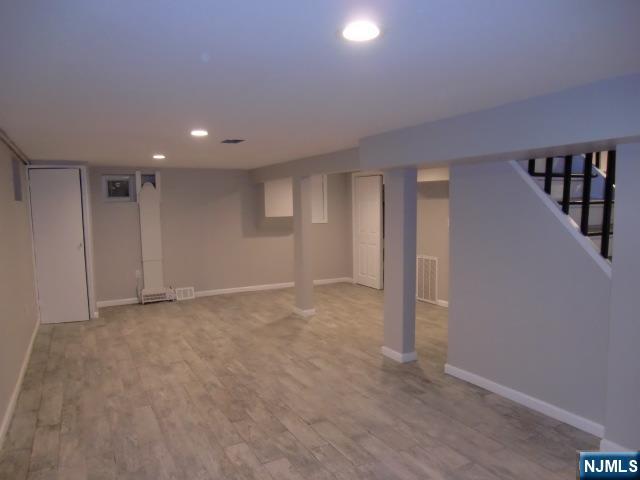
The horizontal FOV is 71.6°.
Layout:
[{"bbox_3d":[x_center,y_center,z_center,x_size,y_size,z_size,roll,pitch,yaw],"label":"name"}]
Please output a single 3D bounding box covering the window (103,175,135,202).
[{"bbox_3d":[-3.066,-0.784,6.776,0.445,0.405,0.090,-4,6,-29],"label":"window"}]

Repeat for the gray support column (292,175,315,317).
[{"bbox_3d":[-0.218,0.098,6.069,0.186,1.871,0.336,-4,6,-29],"label":"gray support column"}]

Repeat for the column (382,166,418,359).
[{"bbox_3d":[0.779,0.240,4.347,0.185,1.848,0.326,-4,6,-29],"label":"column"}]

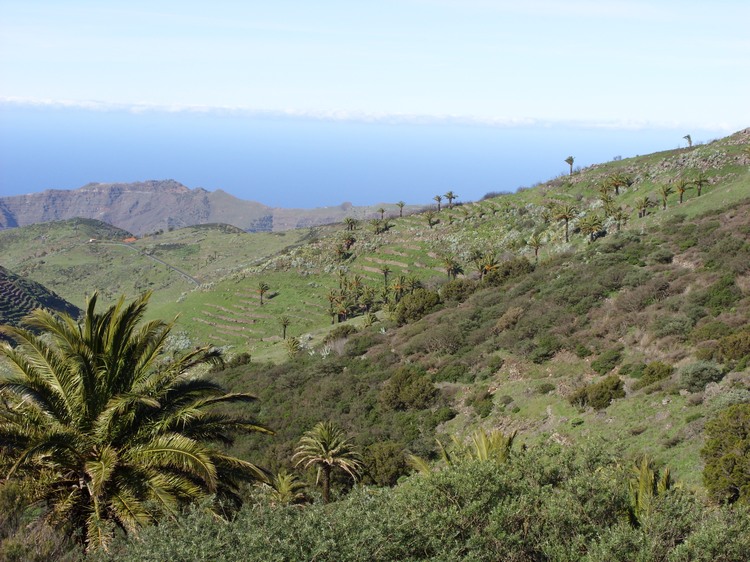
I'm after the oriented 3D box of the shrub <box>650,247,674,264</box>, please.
[{"bbox_3d":[39.182,-3.475,245.000,3.270,2.330,2.940,2,6,0],"label":"shrub"}]

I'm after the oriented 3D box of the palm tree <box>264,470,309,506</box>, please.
[{"bbox_3d":[-6.892,16.393,140.000,3.427,3.582,3.427,2,6,-3],"label":"palm tree"}]

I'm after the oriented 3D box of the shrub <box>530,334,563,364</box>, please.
[{"bbox_3d":[19.080,7.621,200.000,3.560,3.338,3.204,3,6,6],"label":"shrub"}]

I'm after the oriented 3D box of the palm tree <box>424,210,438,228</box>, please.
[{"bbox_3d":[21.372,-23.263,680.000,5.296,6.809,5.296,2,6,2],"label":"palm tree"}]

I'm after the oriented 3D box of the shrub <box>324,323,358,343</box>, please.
[{"bbox_3d":[-7.454,11.459,400.000,7.565,4.450,6.430,2,6,-1],"label":"shrub"}]

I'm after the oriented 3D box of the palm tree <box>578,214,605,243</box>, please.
[{"bbox_3d":[56.603,-13.726,470.000,6.660,8.200,6.660,2,6,0],"label":"palm tree"}]

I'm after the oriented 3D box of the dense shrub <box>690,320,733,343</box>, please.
[{"bbox_3d":[31.821,4.776,170.000,3.972,2.080,3.575,3,6,11],"label":"dense shrub"}]

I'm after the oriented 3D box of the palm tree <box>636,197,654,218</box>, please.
[{"bbox_3d":[84.263,-22.896,560.000,5.500,6.720,5.500,2,6,0],"label":"palm tree"}]

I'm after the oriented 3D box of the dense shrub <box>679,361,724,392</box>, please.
[{"bbox_3d":[25.427,7.437,140.000,3.580,2.370,3.220,2,6,0],"label":"dense shrub"}]

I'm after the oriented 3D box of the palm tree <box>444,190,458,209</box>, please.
[{"bbox_3d":[30.639,-32.642,720.000,5.500,7.070,5.500,2,6,0],"label":"palm tree"}]

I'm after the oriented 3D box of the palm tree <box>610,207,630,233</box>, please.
[{"bbox_3d":[64.185,-16.079,470.000,5.229,6.798,5.229,3,6,8],"label":"palm tree"}]

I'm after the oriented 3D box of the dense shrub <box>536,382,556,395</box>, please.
[{"bbox_3d":[12.593,7.893,132.000,1.470,0.840,1.320,2,6,0],"label":"dense shrub"}]

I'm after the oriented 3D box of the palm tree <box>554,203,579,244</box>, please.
[{"bbox_3d":[39.414,-12.040,370.000,4.940,8.233,4.940,3,6,6],"label":"palm tree"}]

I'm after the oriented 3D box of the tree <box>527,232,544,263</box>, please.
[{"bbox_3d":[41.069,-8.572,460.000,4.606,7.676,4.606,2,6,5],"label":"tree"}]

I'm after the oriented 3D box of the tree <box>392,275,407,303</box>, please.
[{"bbox_3d":[5.724,1.752,420.000,3.271,6.542,3.271,2,6,1],"label":"tree"}]

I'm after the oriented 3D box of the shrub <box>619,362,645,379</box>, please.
[{"bbox_3d":[23.543,8.215,165.000,2.386,1.469,2.148,3,6,8],"label":"shrub"}]

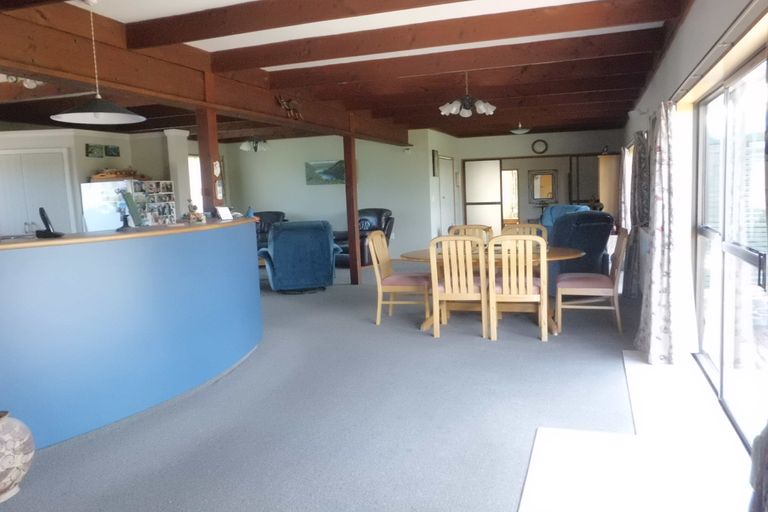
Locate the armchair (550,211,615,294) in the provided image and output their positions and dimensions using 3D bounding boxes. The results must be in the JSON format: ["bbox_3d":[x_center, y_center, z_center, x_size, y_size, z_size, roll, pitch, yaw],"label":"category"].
[{"bbox_3d":[2.464,-0.054,7.054,0.780,1.040,0.860,-2,7,5],"label":"armchair"}]

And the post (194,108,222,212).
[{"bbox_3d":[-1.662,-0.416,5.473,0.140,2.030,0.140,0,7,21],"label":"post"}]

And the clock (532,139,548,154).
[{"bbox_3d":[3.383,-2.363,11.990,0.330,0.330,0.050,0,7,21],"label":"clock"}]

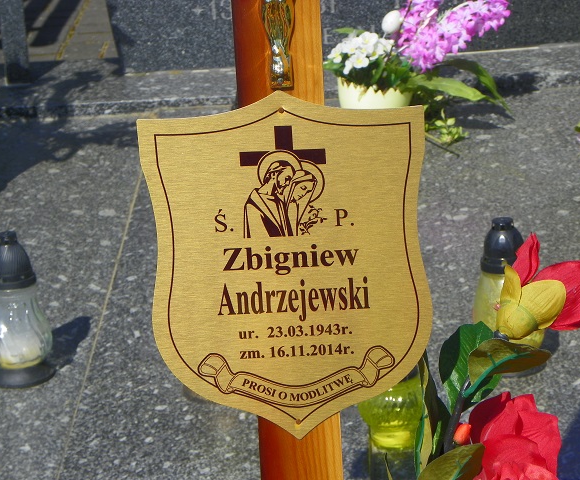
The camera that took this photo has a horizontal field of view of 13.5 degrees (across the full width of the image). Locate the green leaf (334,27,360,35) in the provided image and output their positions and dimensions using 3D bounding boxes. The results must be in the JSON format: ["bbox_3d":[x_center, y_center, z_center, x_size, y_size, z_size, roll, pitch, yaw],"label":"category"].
[{"bbox_3d":[0.109,-0.391,4.600,0.053,0.016,0.026,-4,17,0],"label":"green leaf"}]

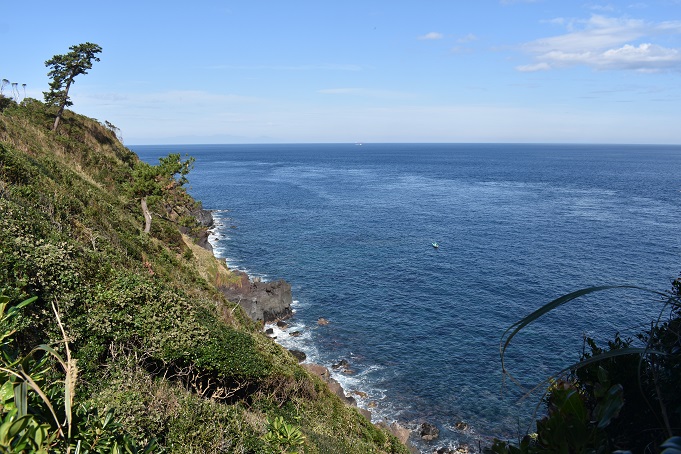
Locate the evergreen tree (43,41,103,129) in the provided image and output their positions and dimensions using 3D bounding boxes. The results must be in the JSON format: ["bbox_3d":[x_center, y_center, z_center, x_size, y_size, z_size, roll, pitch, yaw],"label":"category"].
[{"bbox_3d":[-24.140,-12.660,46.000,5.000,7.800,4.600,0,9,0],"label":"evergreen tree"}]

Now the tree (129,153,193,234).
[{"bbox_3d":[-12.620,-2.430,36.000,4.600,5.500,4.300,0,9,0],"label":"tree"}]

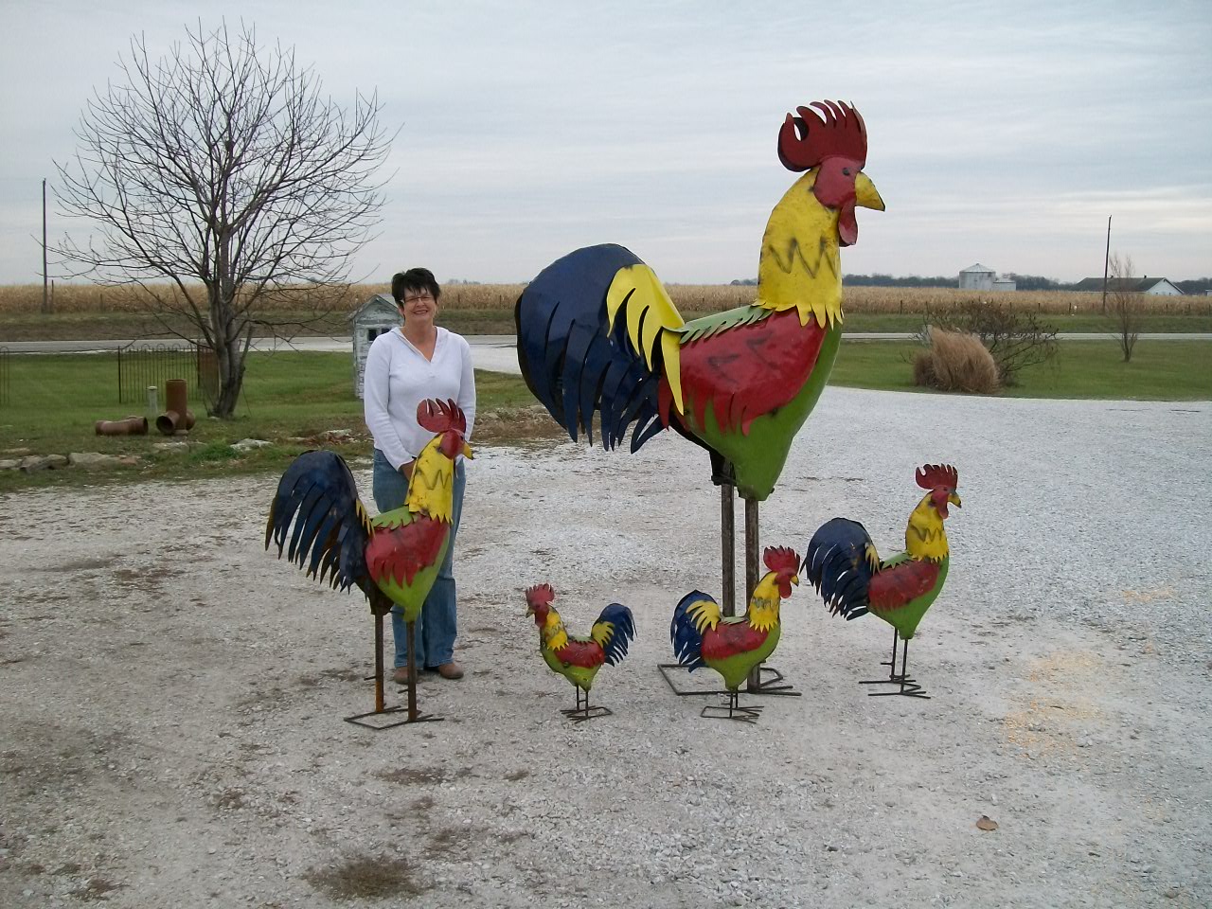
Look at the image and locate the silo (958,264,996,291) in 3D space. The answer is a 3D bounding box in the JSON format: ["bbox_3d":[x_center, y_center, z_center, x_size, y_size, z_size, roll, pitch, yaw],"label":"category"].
[{"bbox_3d":[67.787,-31.305,230.455,6.738,7.077,6.738,3,8,16],"label":"silo"}]

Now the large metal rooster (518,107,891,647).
[{"bbox_3d":[0.373,-0.229,4.995,1.453,2.316,0.600,0,7,-7],"label":"large metal rooster"}]

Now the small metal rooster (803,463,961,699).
[{"bbox_3d":[1.095,0.485,5.011,0.622,0.908,0.260,0,7,-3],"label":"small metal rooster"}]

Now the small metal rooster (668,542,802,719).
[{"bbox_3d":[0.478,0.652,4.704,0.478,0.645,0.220,2,8,13],"label":"small metal rooster"}]

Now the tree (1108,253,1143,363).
[{"bbox_3d":[13.036,-3.673,31.402,0.896,2.696,0.896,0,7,0],"label":"tree"}]

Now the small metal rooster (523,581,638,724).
[{"bbox_3d":[-0.090,0.721,4.695,0.432,0.502,0.190,-2,8,-20],"label":"small metal rooster"}]

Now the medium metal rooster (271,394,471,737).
[{"bbox_3d":[-0.820,0.397,4.584,0.836,1.178,0.330,-6,10,-43],"label":"medium metal rooster"}]

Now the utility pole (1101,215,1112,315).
[{"bbox_3d":[43.515,-16.423,109.456,0.280,8.540,0.280,1,7,0],"label":"utility pole"}]

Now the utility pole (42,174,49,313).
[{"bbox_3d":[-31.989,-11.739,71.513,0.270,7.585,0.270,-3,8,-24],"label":"utility pole"}]

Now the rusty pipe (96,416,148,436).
[{"bbox_3d":[-5.424,-0.329,14.122,0.620,0.220,0.250,0,7,2],"label":"rusty pipe"}]

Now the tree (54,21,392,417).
[{"bbox_3d":[-5.013,-3.007,16.258,4.267,5.008,4.139,0,7,0],"label":"tree"}]

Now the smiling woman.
[{"bbox_3d":[-0.768,0.082,5.117,0.470,1.650,0.340,-2,8,-16],"label":"smiling woman"}]

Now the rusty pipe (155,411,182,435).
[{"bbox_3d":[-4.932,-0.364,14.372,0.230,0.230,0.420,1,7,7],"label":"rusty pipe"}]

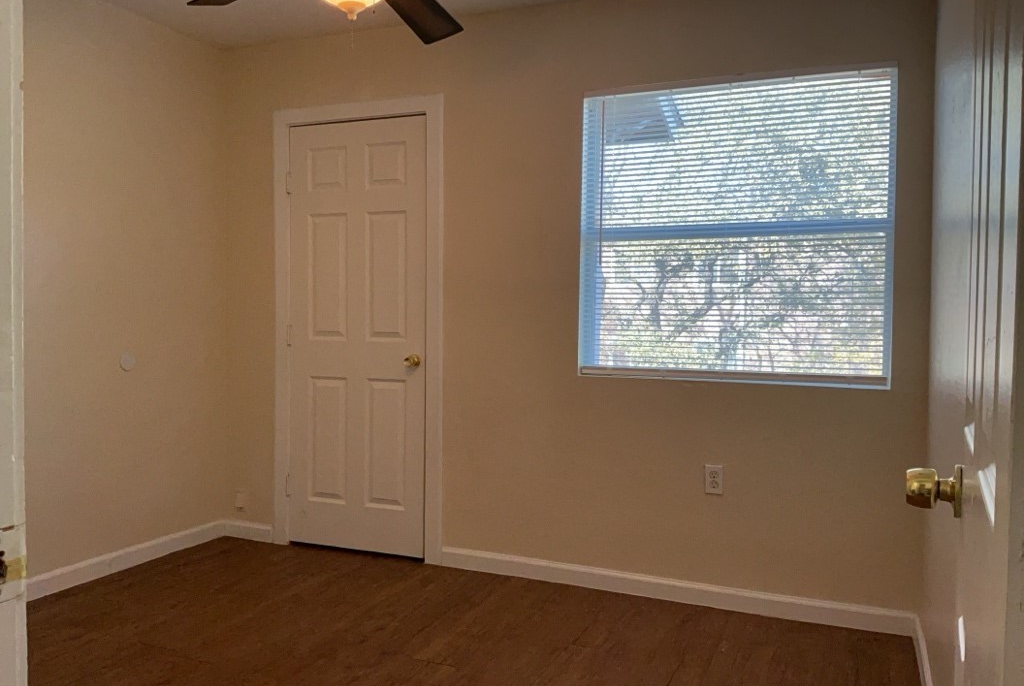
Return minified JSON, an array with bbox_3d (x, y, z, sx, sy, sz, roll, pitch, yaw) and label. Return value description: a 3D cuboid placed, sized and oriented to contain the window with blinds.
[{"bbox_3d":[0.862,-0.439,3.186,1.190,1.185,0.100,2,2,22],"label":"window with blinds"}]

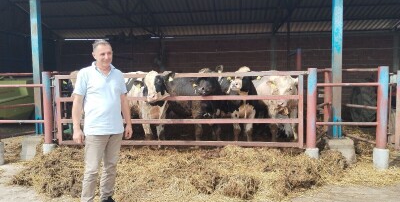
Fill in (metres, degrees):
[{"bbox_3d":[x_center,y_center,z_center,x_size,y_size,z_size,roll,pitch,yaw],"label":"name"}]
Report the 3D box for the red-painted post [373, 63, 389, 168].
[{"bbox_3d":[2.819,0.259,4.820,0.235,1.599,0.235,0,3,7],"label":"red-painted post"}]

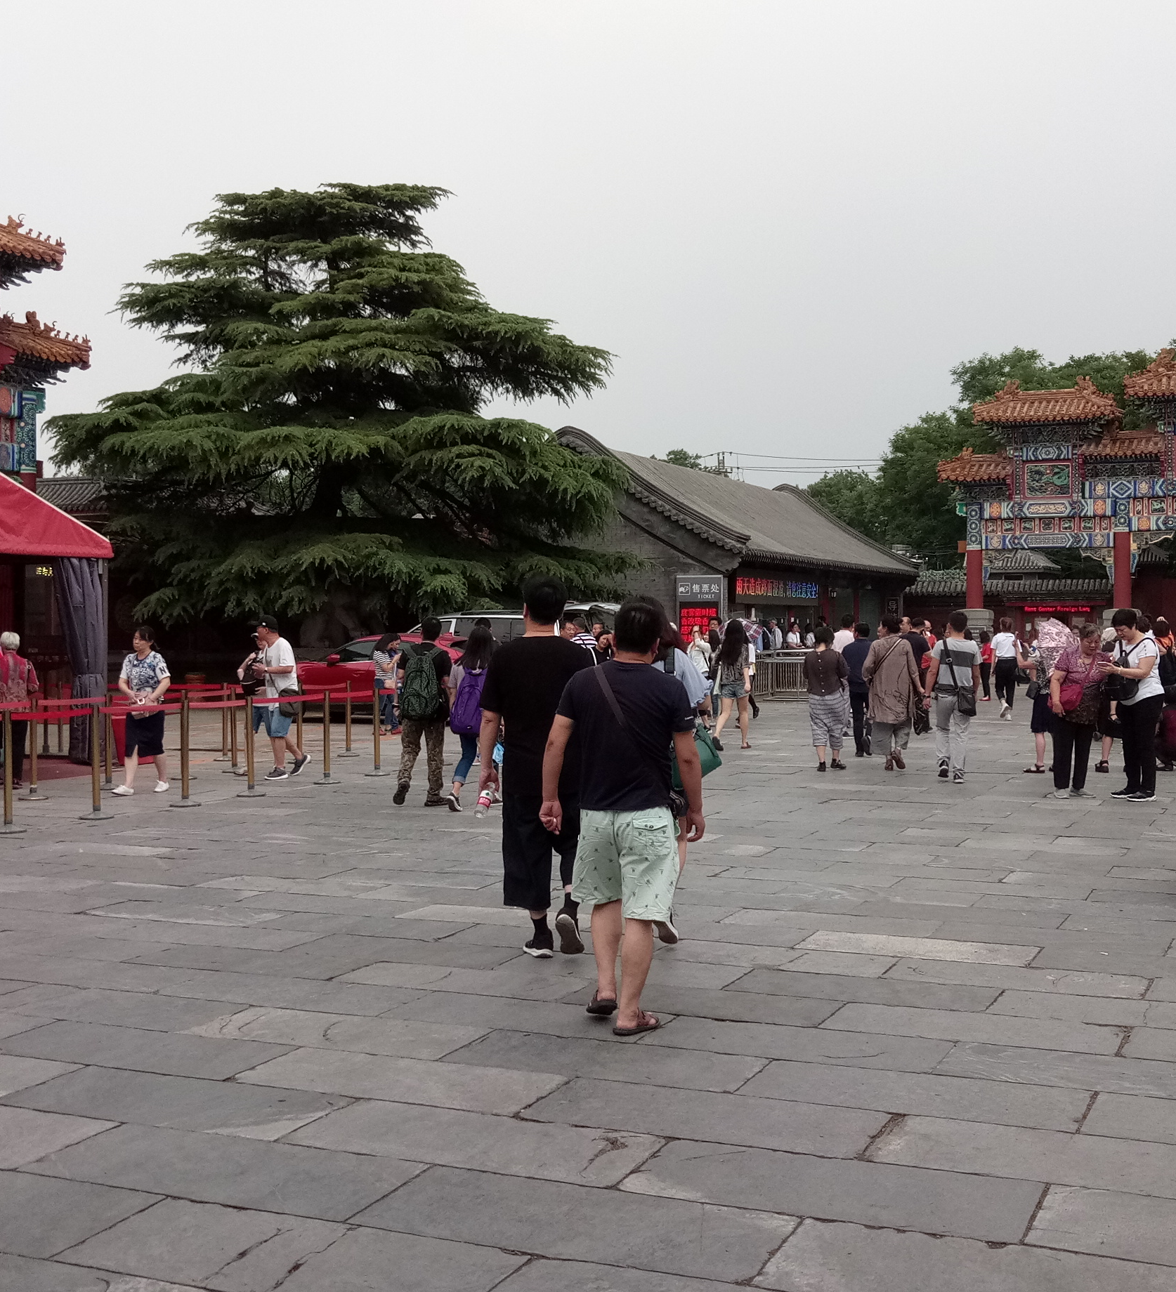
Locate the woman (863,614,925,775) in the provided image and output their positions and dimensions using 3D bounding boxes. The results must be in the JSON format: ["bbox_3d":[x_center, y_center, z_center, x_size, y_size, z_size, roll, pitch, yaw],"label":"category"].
[{"bbox_3d":[3.229,0.493,18.020,0.600,1.630,0.450,0,1,13],"label":"woman"}]

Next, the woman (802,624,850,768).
[{"bbox_3d":[2.536,0.563,18.362,0.500,1.550,0.330,0,1,7],"label":"woman"}]

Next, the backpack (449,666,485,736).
[{"bbox_3d":[-0.995,0.466,14.550,0.320,0.570,0.220,-1,1,3],"label":"backpack"}]

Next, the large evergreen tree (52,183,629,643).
[{"bbox_3d":[-4.970,-3.967,33.923,11.300,10.300,10.800,-1,1,0],"label":"large evergreen tree"}]

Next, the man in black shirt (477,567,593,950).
[{"bbox_3d":[-0.236,0.580,8.270,0.600,1.800,0.480,0,1,10],"label":"man in black shirt"}]

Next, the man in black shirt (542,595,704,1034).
[{"bbox_3d":[0.135,0.652,6.790,0.620,1.700,0.480,0,1,12],"label":"man in black shirt"}]

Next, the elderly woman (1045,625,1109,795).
[{"bbox_3d":[4.379,0.565,15.310,0.560,1.560,0.400,0,1,-5],"label":"elderly woman"}]

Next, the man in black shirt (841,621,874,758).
[{"bbox_3d":[3.182,0.495,19.790,0.500,1.570,0.400,0,1,13],"label":"man in black shirt"}]

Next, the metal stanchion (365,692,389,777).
[{"bbox_3d":[-2.299,0.911,18.561,0.290,0.950,0.290,-1,1,0],"label":"metal stanchion"}]

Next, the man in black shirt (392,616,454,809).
[{"bbox_3d":[-1.456,0.560,14.994,0.540,1.640,0.520,0,1,12],"label":"man in black shirt"}]

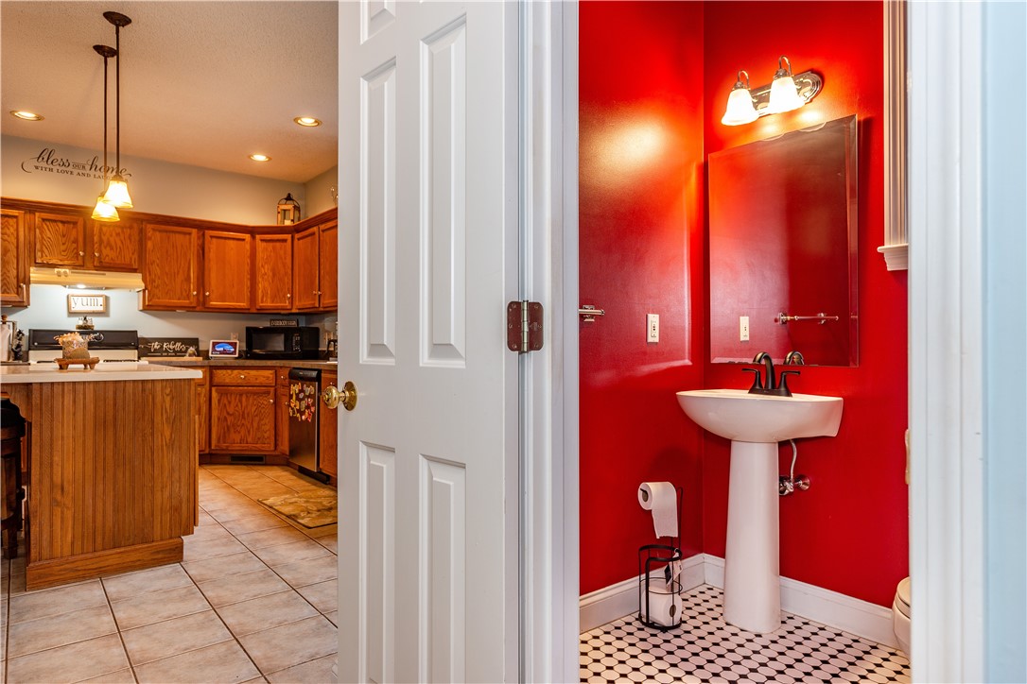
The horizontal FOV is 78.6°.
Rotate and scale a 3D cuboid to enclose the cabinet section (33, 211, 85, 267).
[{"bbox_3d":[-3.712,-0.812,5.135,0.359,0.430,0.326,0,0,-38],"label":"cabinet section"}]

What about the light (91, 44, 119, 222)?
[{"bbox_3d":[-2.322,-1.180,3.573,0.135,0.960,0.135,0,0,-39],"label":"light"}]

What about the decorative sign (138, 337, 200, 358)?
[{"bbox_3d":[-3.158,0.067,5.758,0.499,0.209,0.025,0,0,-39],"label":"decorative sign"}]

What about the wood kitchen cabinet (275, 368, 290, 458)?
[{"bbox_3d":[-1.711,0.614,5.469,0.600,0.810,0.230,0,-1,-38],"label":"wood kitchen cabinet"}]

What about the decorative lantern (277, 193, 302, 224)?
[{"bbox_3d":[-2.167,-1.256,6.084,0.160,0.370,0.160,0,0,6],"label":"decorative lantern"}]

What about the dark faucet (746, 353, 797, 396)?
[{"bbox_3d":[0.971,0.125,2.423,0.165,0.168,0.225,0,0,-39],"label":"dark faucet"}]

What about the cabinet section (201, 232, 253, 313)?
[{"bbox_3d":[-2.727,-0.647,5.912,0.441,0.748,0.326,0,0,-38],"label":"cabinet section"}]

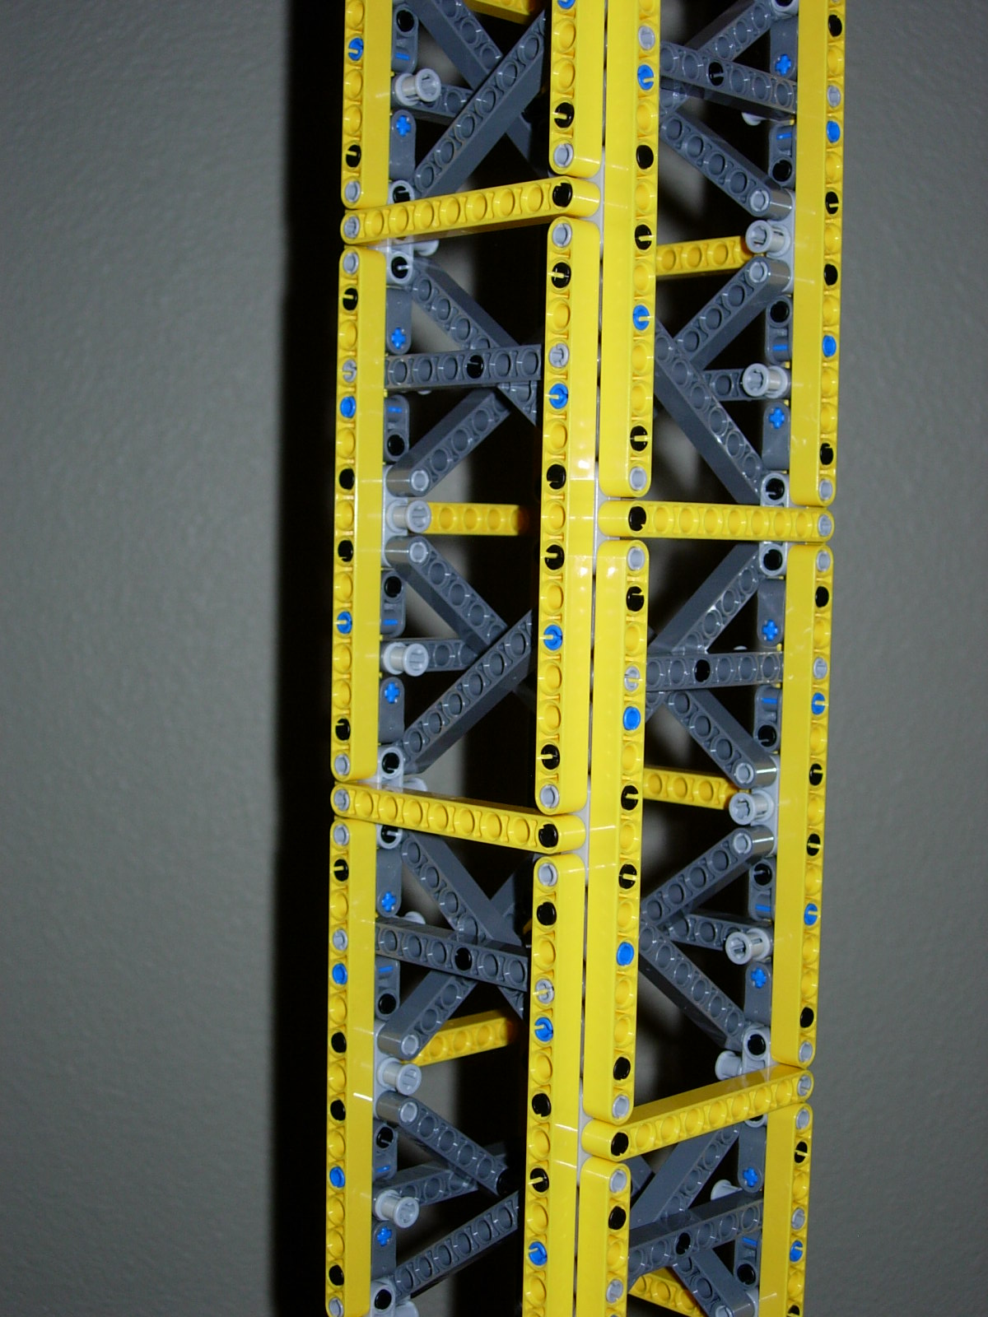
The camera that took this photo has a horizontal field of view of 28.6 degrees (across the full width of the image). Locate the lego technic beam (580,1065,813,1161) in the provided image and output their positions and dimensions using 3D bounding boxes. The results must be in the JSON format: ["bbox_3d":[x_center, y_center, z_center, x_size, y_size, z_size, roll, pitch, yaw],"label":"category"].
[{"bbox_3d":[0.046,0.099,0.423,0.008,0.007,0.071,5,5,45],"label":"lego technic beam"}]

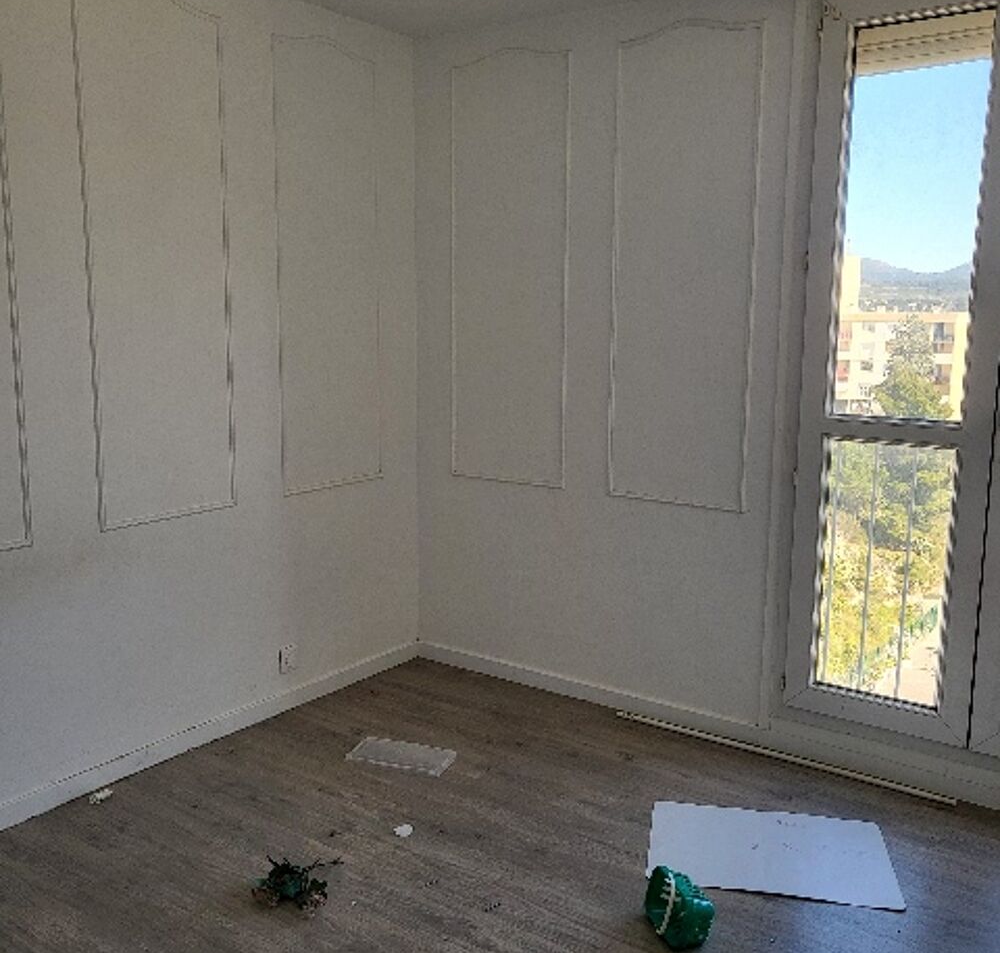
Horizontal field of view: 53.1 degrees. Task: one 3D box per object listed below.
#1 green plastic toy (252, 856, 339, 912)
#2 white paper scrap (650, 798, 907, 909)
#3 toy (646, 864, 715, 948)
[{"bbox_3d":[-0.506,1.011,2.476,0.205,0.080,0.125,-1,9,-6],"label":"green plastic toy"},{"bbox_3d":[0.731,1.014,2.719,0.635,0.008,0.437,2,9,12],"label":"white paper scrap"},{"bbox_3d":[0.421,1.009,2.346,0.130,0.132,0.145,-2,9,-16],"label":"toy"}]

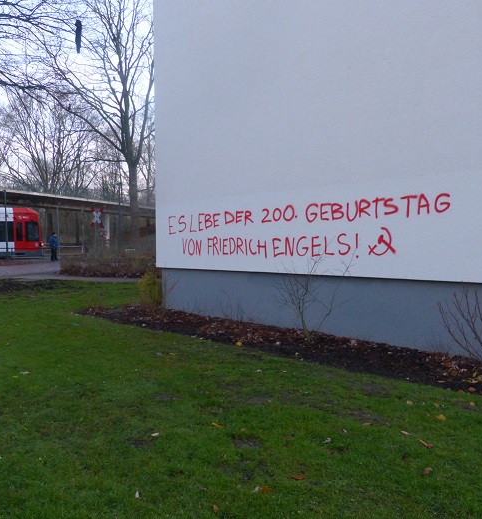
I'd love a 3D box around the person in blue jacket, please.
[{"bbox_3d":[-11.269,-0.767,30.200,0.520,1.720,0.550,-1,2,-12],"label":"person in blue jacket"}]

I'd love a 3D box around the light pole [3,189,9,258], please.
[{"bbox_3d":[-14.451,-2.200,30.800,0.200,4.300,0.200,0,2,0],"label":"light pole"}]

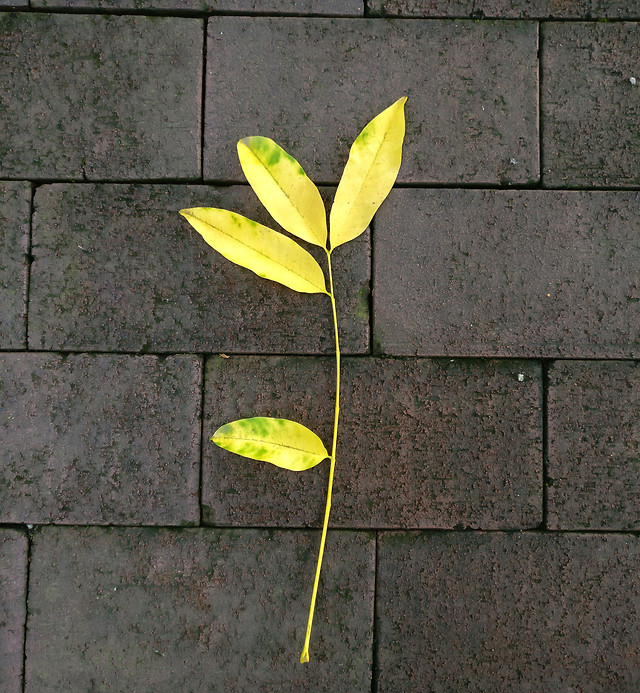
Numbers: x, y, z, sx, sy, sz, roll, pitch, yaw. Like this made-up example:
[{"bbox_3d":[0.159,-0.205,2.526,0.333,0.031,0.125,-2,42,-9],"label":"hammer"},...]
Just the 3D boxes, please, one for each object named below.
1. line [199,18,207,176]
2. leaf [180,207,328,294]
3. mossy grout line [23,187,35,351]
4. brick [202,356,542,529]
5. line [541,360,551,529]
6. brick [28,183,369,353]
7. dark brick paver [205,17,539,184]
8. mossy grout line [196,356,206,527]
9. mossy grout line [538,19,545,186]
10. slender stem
[{"bbox_3d":[-0.070,-0.150,0.422,0.004,0.006,0.101,1,88,-1],"label":"line"},{"bbox_3d":[-0.038,-0.060,0.413,0.102,0.007,0.029,27,88,0],"label":"leaf"},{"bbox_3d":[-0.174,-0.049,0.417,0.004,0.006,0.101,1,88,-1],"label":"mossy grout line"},{"bbox_3d":[0.032,0.058,0.438,0.203,0.050,0.101,1,88,-1],"label":"brick"},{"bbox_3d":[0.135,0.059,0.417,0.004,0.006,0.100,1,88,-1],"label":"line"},{"bbox_3d":[-0.071,-0.046,0.440,0.203,0.050,0.101,1,88,-1],"label":"brick"},{"bbox_3d":[0.032,-0.148,0.445,0.203,0.050,0.101,1,88,-1],"label":"dark brick paver"},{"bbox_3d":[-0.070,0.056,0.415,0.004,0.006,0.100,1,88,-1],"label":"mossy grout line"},{"bbox_3d":[0.135,-0.149,0.424,0.004,0.006,0.103,0,88,-1],"label":"mossy grout line"},{"bbox_3d":[0.003,0.064,0.410,0.014,0.004,0.246,4,88,0],"label":"slender stem"}]

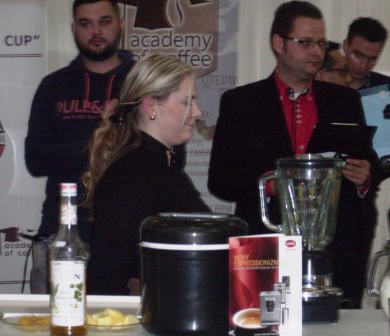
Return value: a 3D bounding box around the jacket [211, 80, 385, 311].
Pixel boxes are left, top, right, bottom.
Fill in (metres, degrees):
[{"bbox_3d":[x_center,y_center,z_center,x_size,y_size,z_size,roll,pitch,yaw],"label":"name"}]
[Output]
[{"bbox_3d":[0.310,0.075,4.600,0.540,0.750,0.320,0,1,-13],"label":"jacket"}]

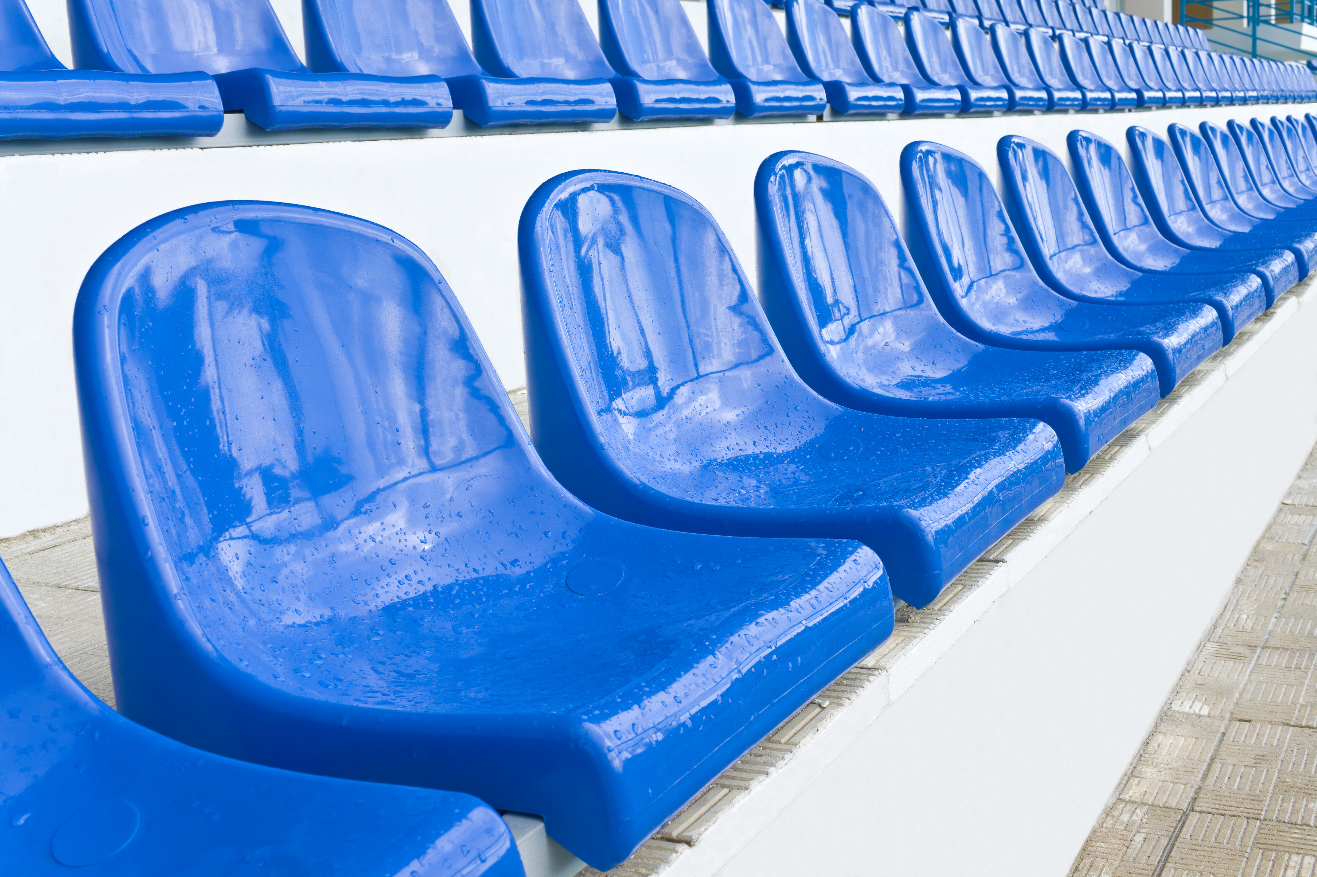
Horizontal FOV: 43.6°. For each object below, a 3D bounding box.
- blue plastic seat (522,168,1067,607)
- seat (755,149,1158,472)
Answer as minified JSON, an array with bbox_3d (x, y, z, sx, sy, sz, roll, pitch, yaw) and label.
[{"bbox_3d":[0.123,-0.082,1.489,0.388,0.336,0.412,2,11,27],"label":"blue plastic seat"},{"bbox_3d":[0.351,-0.173,1.925,0.388,0.336,0.412,2,11,27],"label":"seat"}]

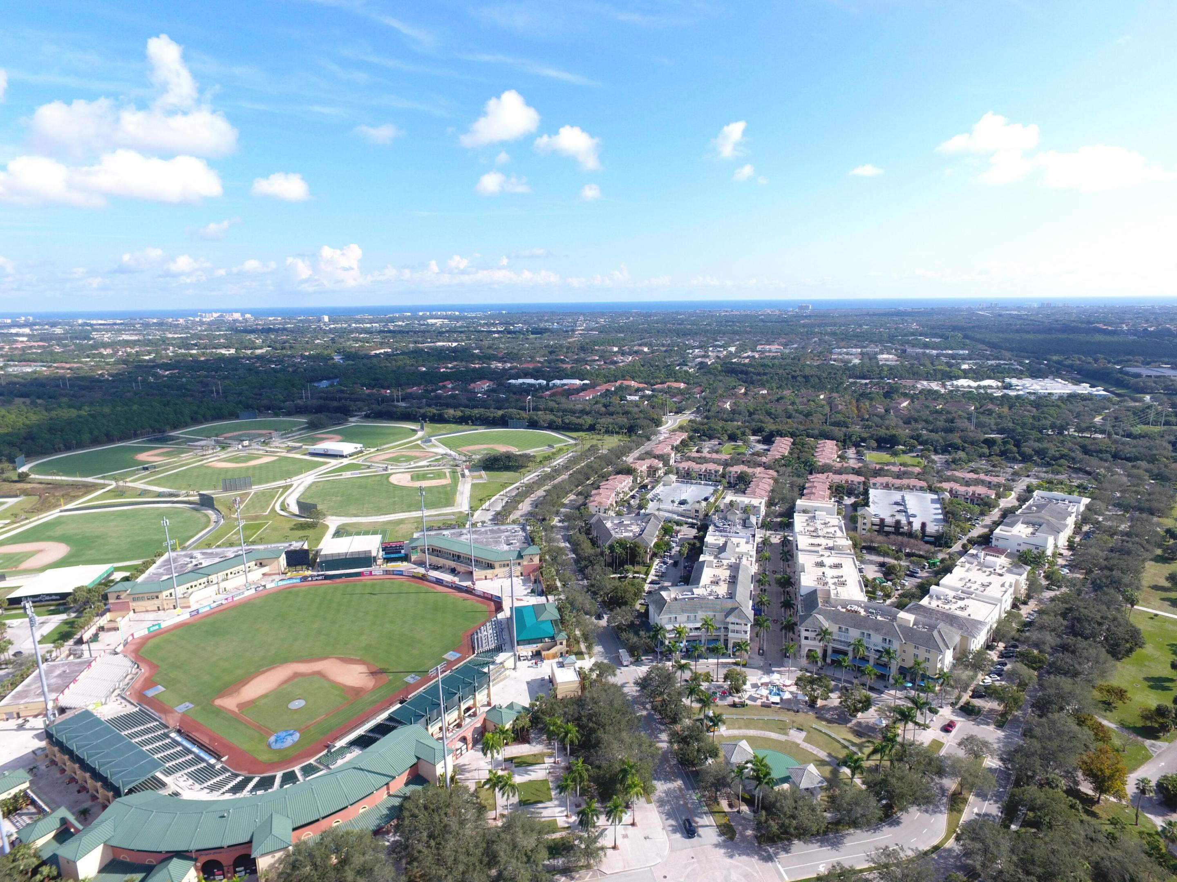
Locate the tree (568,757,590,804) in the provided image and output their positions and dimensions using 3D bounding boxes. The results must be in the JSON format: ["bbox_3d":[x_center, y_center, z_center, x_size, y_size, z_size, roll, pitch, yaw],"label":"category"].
[{"bbox_3d":[-2.324,84.924,169.190,5.692,13.293,5.692,-1,12,0],"label":"tree"}]

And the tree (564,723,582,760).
[{"bbox_3d":[-5.375,82.195,182.729,5.300,13.400,5.300,-1,12,0],"label":"tree"}]

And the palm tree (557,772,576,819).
[{"bbox_3d":[-5.010,86.629,165.911,4.800,11.600,4.800,-1,12,0],"label":"palm tree"}]

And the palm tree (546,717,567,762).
[{"bbox_3d":[-8.602,81.488,185.032,5.729,13.772,5.729,-1,12,0],"label":"palm tree"}]

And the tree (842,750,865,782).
[{"bbox_3d":[67.098,83.981,172.487,6.500,12.000,6.500,-1,12,0],"label":"tree"}]

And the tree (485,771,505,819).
[{"bbox_3d":[-22.730,86.870,166.730,5.600,13.900,5.600,-1,12,0],"label":"tree"}]

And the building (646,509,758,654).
[{"bbox_3d":[52.350,55.570,296.256,39.500,18.000,121.000,2,12,14],"label":"building"}]

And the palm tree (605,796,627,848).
[{"bbox_3d":[6.213,87.623,155.736,5.100,13.500,5.100,-1,12,0],"label":"palm tree"}]

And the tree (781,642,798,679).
[{"bbox_3d":[66.118,72.657,223.979,5.734,13.426,5.734,-1,12,0],"label":"tree"}]

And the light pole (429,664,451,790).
[{"bbox_3d":[-35.680,73.760,169.850,1.500,38.700,5.500,8,15,37],"label":"light pole"}]

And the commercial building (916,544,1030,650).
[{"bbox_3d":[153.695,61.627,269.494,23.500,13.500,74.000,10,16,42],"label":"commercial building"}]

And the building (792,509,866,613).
[{"bbox_3d":[106.110,55.620,307.110,23.200,14.200,103.000,2,12,15],"label":"building"}]

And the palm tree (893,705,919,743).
[{"bbox_3d":[88.700,79.844,190.372,6.923,12.376,6.923,-1,12,0],"label":"palm tree"}]

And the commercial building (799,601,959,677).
[{"bbox_3d":[99.165,68.236,232.016,45.500,18.000,24.000,7,14,34],"label":"commercial building"}]

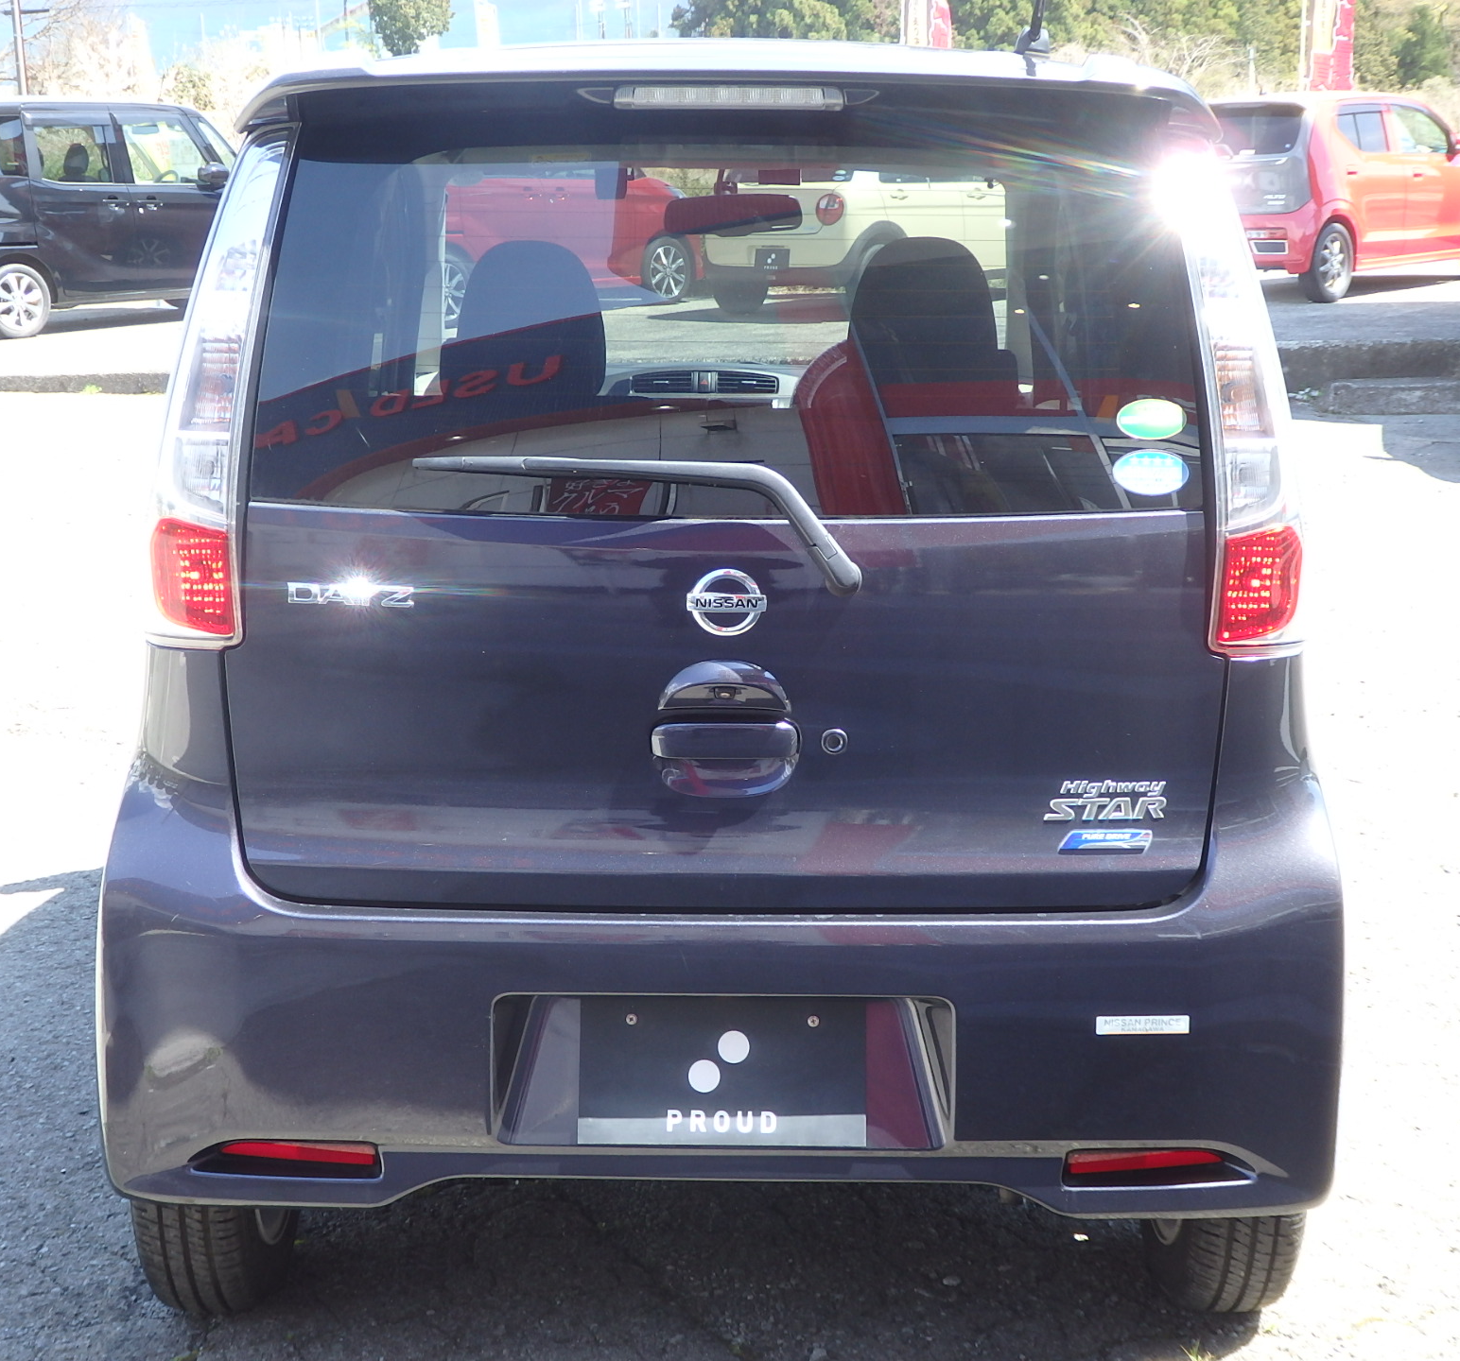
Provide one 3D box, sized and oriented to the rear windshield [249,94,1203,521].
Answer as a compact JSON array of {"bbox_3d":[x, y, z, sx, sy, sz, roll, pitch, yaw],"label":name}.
[{"bbox_3d":[-0.005,-0.416,2.640,1.080,0.480,0.110,0,0,-1],"label":"rear windshield"}]

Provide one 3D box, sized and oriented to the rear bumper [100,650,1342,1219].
[{"bbox_3d":[-0.010,0.290,2.775,1.470,0.650,0.320,0,12,-1],"label":"rear bumper"}]

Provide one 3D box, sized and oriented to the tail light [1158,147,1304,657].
[{"bbox_3d":[0.588,-0.325,2.730,0.195,0.570,0.230,0,12,-1],"label":"tail light"}]

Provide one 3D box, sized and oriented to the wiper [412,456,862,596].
[{"bbox_3d":[-0.102,-0.170,2.607,0.500,0.155,0.070,0,12,-1],"label":"wiper"}]

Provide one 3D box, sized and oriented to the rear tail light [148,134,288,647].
[{"bbox_3d":[-0.588,-0.334,2.715,0.195,0.570,0.230,0,12,-1],"label":"rear tail light"}]

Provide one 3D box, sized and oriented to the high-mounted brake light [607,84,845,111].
[{"bbox_3d":[-0.001,-0.642,2.600,0.256,0.032,0.045,0,12,-1],"label":"high-mounted brake light"}]

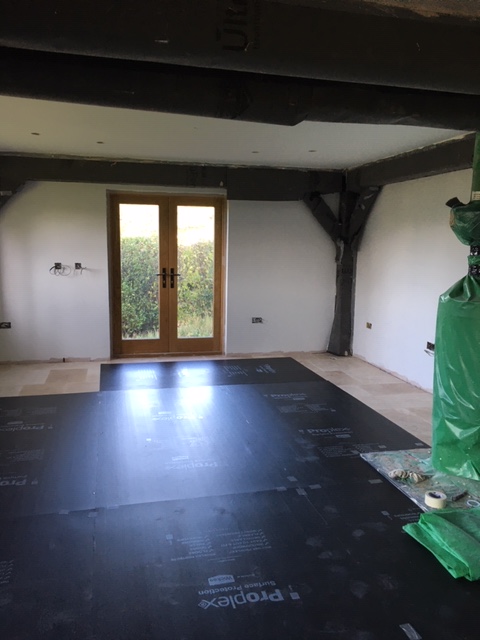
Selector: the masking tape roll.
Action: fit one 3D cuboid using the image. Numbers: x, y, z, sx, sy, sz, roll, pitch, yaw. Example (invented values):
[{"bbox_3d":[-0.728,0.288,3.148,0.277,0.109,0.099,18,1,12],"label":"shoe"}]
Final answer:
[{"bbox_3d":[1.153,1.059,3.153,0.118,0.053,0.118,1,8,0],"label":"masking tape roll"}]

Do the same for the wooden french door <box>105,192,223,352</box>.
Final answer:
[{"bbox_3d":[-0.924,-0.551,6.907,1.460,2.070,0.110,-1,9,-14],"label":"wooden french door"}]

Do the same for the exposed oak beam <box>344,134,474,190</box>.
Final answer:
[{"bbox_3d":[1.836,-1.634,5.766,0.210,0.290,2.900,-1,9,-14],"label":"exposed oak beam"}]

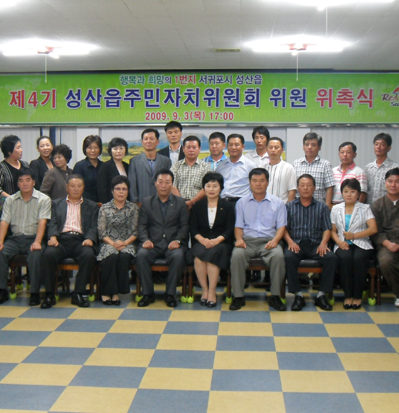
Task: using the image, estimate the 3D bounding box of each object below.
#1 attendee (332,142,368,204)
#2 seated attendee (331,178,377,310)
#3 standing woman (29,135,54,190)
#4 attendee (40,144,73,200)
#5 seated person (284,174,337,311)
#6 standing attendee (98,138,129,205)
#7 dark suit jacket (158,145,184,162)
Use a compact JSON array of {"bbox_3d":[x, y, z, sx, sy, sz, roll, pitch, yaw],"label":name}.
[{"bbox_3d":[1.652,0.086,8.048,0.470,1.605,0.300,2,5,25],"label":"attendee"},{"bbox_3d":[1.520,0.345,7.203,0.470,1.222,0.660,1,5,15],"label":"seated attendee"},{"bbox_3d":[-1.705,0.019,8.347,0.460,1.651,0.300,0,5,-7],"label":"standing woman"},{"bbox_3d":[-1.493,0.095,7.988,0.460,1.540,0.330,-3,5,-31],"label":"attendee"},{"bbox_3d":[1.067,0.319,7.117,0.510,1.250,0.700,1,5,5],"label":"seated person"},{"bbox_3d":[-0.946,0.049,8.202,0.450,1.637,0.300,-2,5,-26],"label":"standing attendee"},{"bbox_3d":[-0.295,-0.353,8.362,0.480,0.740,0.300,0,5,0],"label":"dark suit jacket"}]

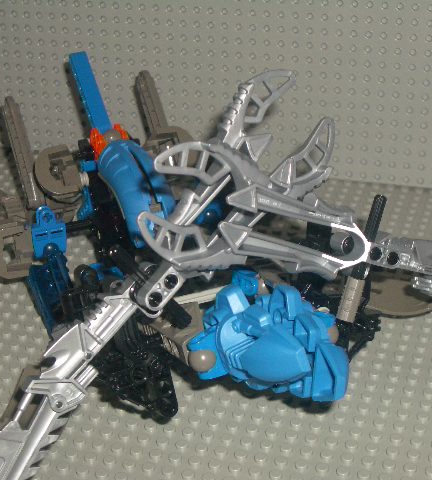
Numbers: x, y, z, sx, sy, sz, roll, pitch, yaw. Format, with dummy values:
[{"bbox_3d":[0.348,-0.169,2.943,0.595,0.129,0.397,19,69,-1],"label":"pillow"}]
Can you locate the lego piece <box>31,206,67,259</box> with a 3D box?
[{"bbox_3d":[-0.080,-0.003,0.550,0.016,0.024,0.010,-7,14,-18],"label":"lego piece"}]

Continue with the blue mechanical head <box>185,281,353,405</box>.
[{"bbox_3d":[0.021,0.041,0.441,0.058,0.033,0.033,10,31,22],"label":"blue mechanical head"}]

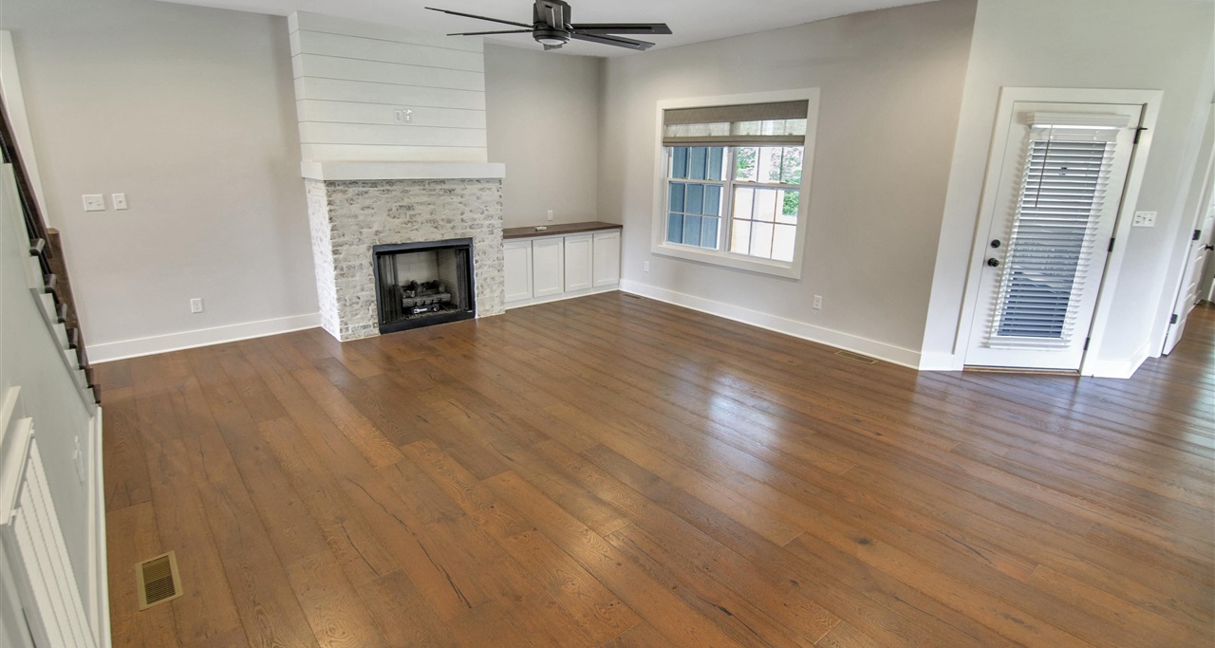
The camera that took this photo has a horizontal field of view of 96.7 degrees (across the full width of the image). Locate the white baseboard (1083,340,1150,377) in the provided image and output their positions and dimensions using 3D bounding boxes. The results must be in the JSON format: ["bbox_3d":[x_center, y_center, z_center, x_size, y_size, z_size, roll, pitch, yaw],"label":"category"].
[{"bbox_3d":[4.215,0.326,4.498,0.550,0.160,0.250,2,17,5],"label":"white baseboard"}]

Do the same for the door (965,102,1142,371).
[{"bbox_3d":[3.379,-0.593,4.167,0.881,2.059,0.080,2,17,5],"label":"door"}]

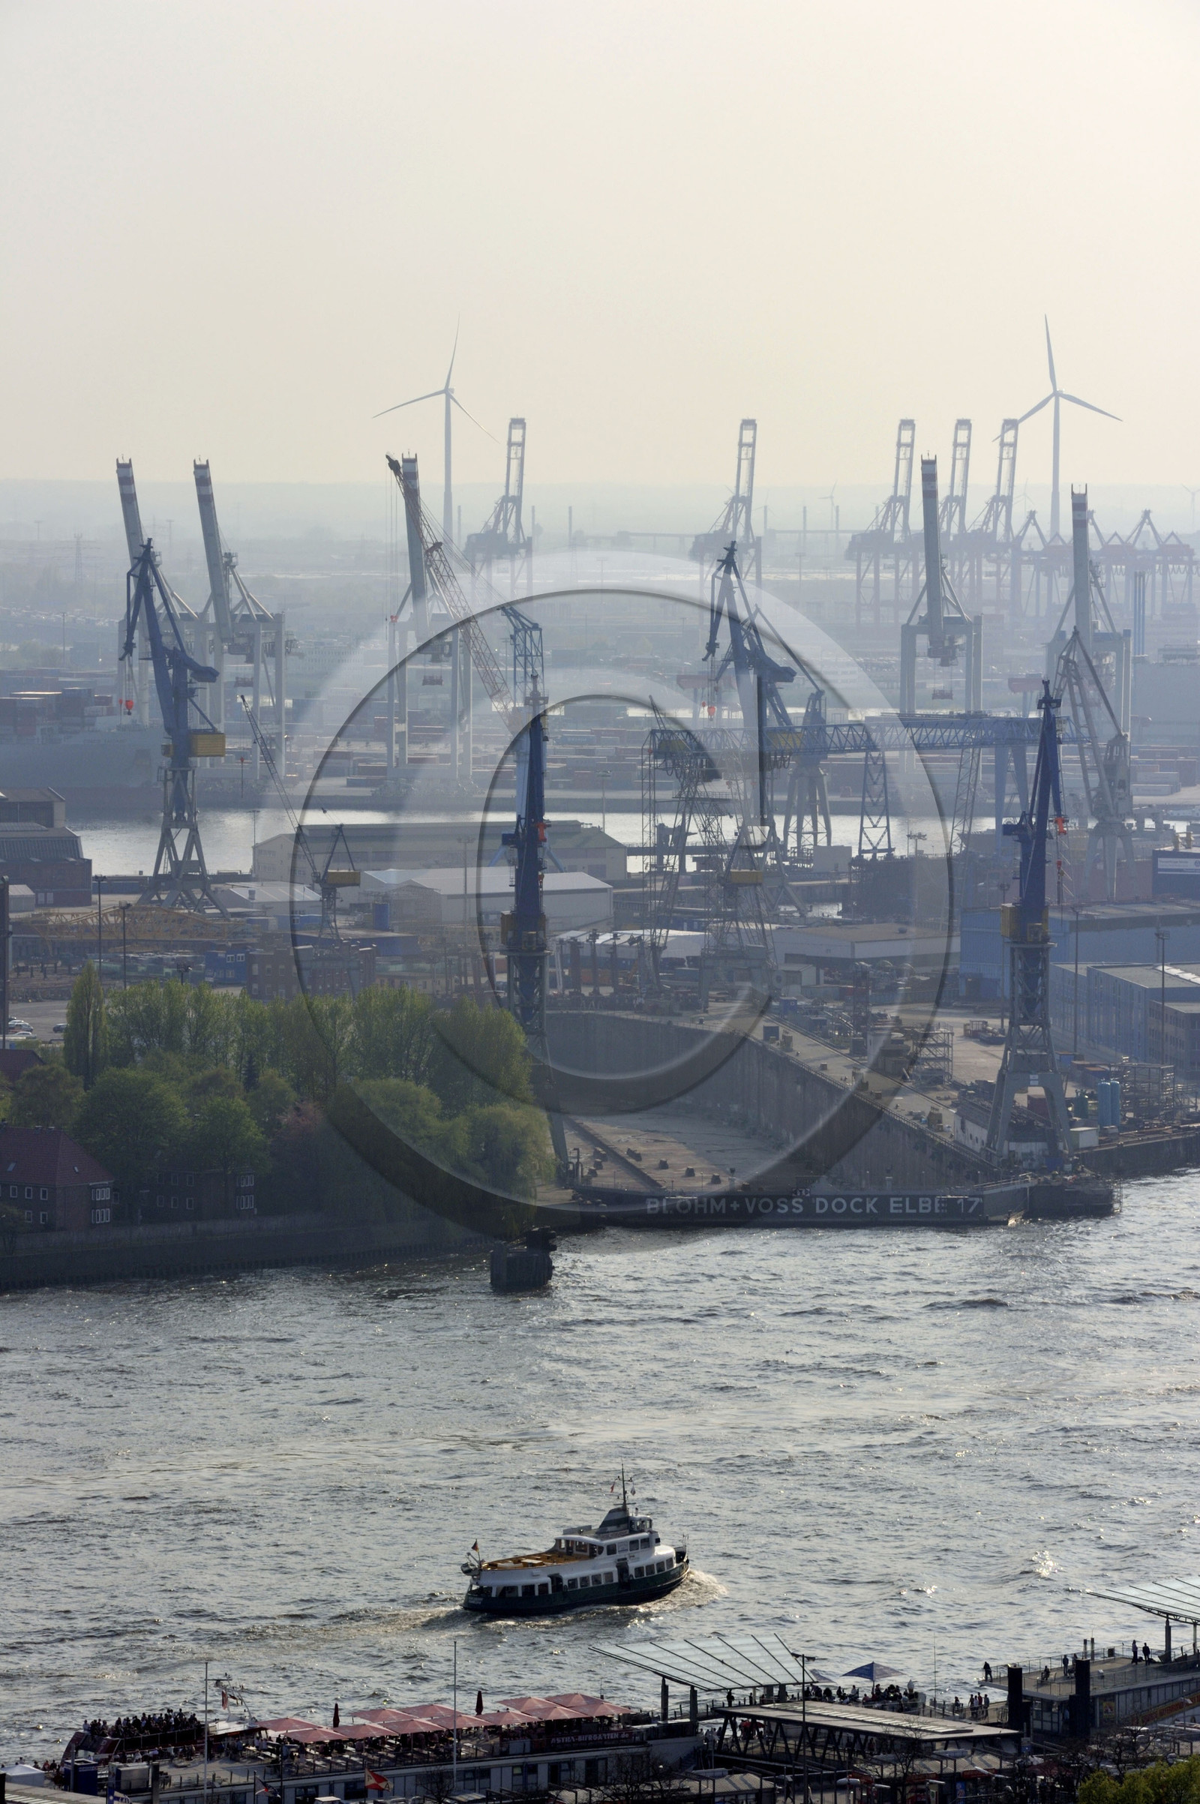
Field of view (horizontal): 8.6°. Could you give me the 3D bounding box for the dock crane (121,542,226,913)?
[{"bbox_3d":[-91.849,-37.755,1724.000,22.500,79.500,15.000,1,3,10],"label":"dock crane"}]

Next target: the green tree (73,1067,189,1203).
[{"bbox_3d":[-61.600,31.050,1052.000,15.300,19.000,15.300,0,3,0],"label":"green tree"}]

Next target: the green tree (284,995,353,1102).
[{"bbox_3d":[-42.727,23.421,1214.469,10.900,18.800,10.900,0,3,0],"label":"green tree"}]

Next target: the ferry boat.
[{"bbox_3d":[-2.280,58.940,740.000,7.000,11.200,27.000,3,5,44],"label":"ferry boat"}]

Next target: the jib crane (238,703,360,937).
[{"bbox_3d":[-61.190,-16.178,1628.574,24.500,50.500,7.000,0,3,0],"label":"jib crane"}]

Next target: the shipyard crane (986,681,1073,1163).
[{"bbox_3d":[60.261,2.463,1120.000,11.000,67.000,14.500,-2,4,-27],"label":"shipyard crane"}]

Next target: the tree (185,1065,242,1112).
[{"bbox_3d":[-53.092,28.927,1100.000,8.200,12.500,8.000,0,3,0],"label":"tree"}]

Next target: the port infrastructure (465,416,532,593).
[{"bbox_3d":[-56.734,-205.512,4386.697,26.000,117.000,58.000,-1,3,-17],"label":"port infrastructure"}]

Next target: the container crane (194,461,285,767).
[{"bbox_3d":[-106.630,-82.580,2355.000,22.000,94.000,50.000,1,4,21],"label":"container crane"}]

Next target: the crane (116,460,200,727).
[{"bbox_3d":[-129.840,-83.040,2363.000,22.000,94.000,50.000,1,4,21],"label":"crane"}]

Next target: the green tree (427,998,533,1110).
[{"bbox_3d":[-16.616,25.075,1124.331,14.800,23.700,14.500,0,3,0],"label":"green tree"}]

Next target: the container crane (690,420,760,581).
[{"bbox_3d":[68.935,-207.632,4426.697,26.000,117.000,58.000,-1,3,-17],"label":"container crane"}]

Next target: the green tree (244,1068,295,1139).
[{"bbox_3d":[-44.860,30.730,1088.000,7.500,15.500,7.500,0,3,0],"label":"green tree"}]

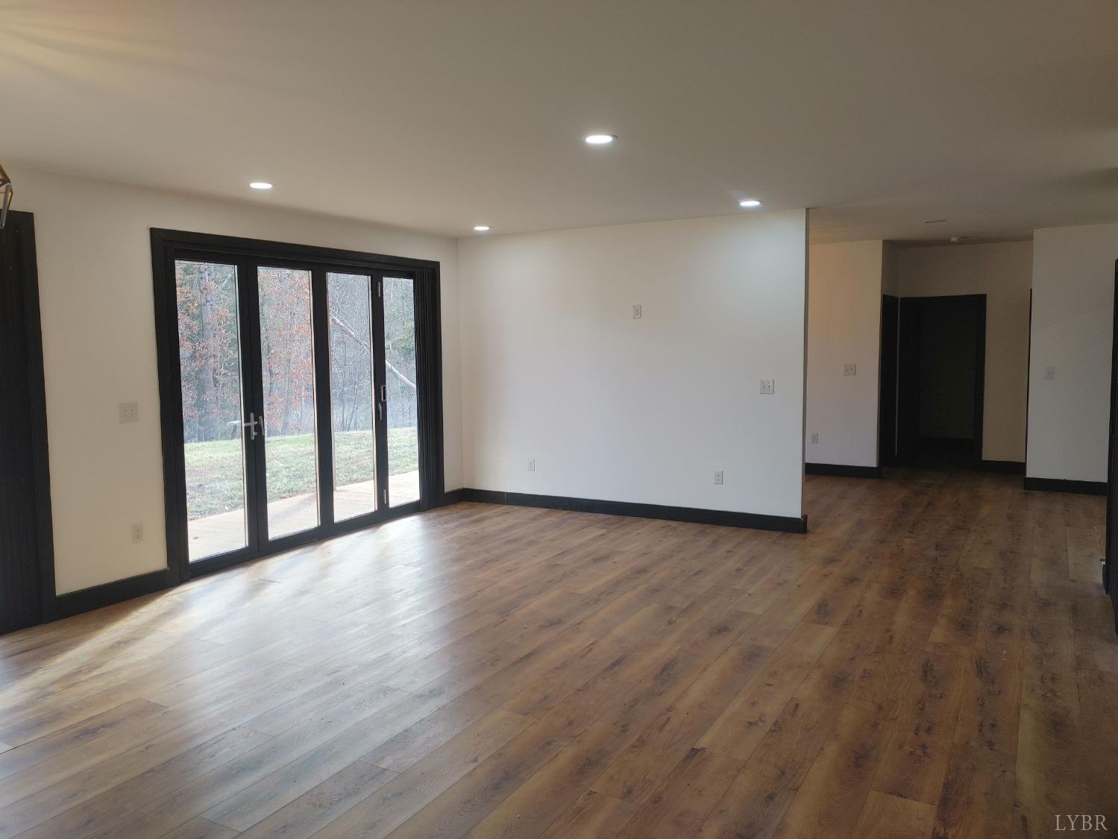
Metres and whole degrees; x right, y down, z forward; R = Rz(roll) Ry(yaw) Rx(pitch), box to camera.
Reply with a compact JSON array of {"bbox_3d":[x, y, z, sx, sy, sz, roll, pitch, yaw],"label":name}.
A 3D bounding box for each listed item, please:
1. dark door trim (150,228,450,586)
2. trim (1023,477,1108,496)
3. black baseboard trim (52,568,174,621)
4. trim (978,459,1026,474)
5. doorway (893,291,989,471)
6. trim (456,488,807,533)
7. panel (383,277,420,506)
[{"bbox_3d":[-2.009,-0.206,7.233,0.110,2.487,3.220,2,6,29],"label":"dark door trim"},{"bbox_3d":[5.309,0.707,8.776,0.780,0.136,0.020,2,6,29],"label":"trim"},{"bbox_3d":[-2.937,1.149,5.582,0.020,0.136,0.800,2,6,29],"label":"black baseboard trim"},{"bbox_3d":[5.342,0.579,10.095,0.465,0.136,0.020,2,6,29],"label":"trim"},{"bbox_3d":[4.727,-0.445,10.387,0.965,2.137,0.110,2,6,29],"label":"doorway"},{"bbox_3d":[0.529,0.855,8.043,3.600,0.136,0.020,2,6,29],"label":"trim"},{"bbox_3d":[-1.516,-0.265,8.228,0.025,2.200,0.500,2,6,29],"label":"panel"}]

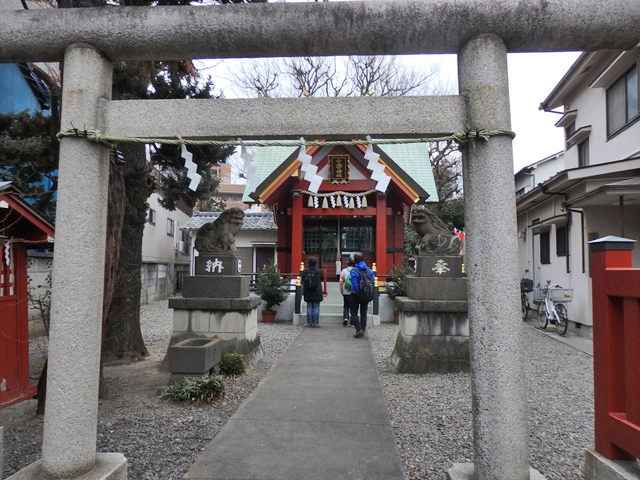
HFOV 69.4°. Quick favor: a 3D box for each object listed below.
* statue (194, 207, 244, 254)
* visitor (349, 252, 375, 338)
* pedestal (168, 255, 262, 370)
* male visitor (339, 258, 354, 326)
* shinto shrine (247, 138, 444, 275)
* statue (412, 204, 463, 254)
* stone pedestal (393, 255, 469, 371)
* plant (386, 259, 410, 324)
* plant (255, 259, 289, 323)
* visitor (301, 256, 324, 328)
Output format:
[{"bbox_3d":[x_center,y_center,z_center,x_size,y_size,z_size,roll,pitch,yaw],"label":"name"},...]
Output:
[{"bbox_3d":[-1.560,-0.140,7.219,0.780,0.760,0.420,0,-3,4],"label":"statue"},{"bbox_3d":[0.888,1.156,9.711,0.550,1.750,0.550,1,-3,-11],"label":"visitor"},{"bbox_3d":[-1.569,1.050,7.169,1.250,1.620,1.120,0,-3,4],"label":"pedestal"},{"bbox_3d":[0.674,1.294,11.323,0.500,1.660,0.450,0,-3,1],"label":"male visitor"},{"bbox_3d":[0.726,-0.912,15.869,5.900,6.400,7.000,0,-3,4],"label":"shinto shrine"},{"bbox_3d":[1.787,-0.123,6.997,0.780,0.760,0.420,0,-3,4],"label":"statue"},{"bbox_3d":[1.777,1.065,6.927,1.300,1.620,1.130,0,-3,4],"label":"stone pedestal"},{"bbox_3d":[2.150,1.366,11.975,0.820,1.620,0.820,0,-3,4],"label":"plant"},{"bbox_3d":[-1.256,1.331,12.151,0.840,1.650,0.840,0,-3,4],"label":"plant"},{"bbox_3d":[-0.164,1.266,11.230,0.540,1.690,0.450,0,-3,6],"label":"visitor"}]

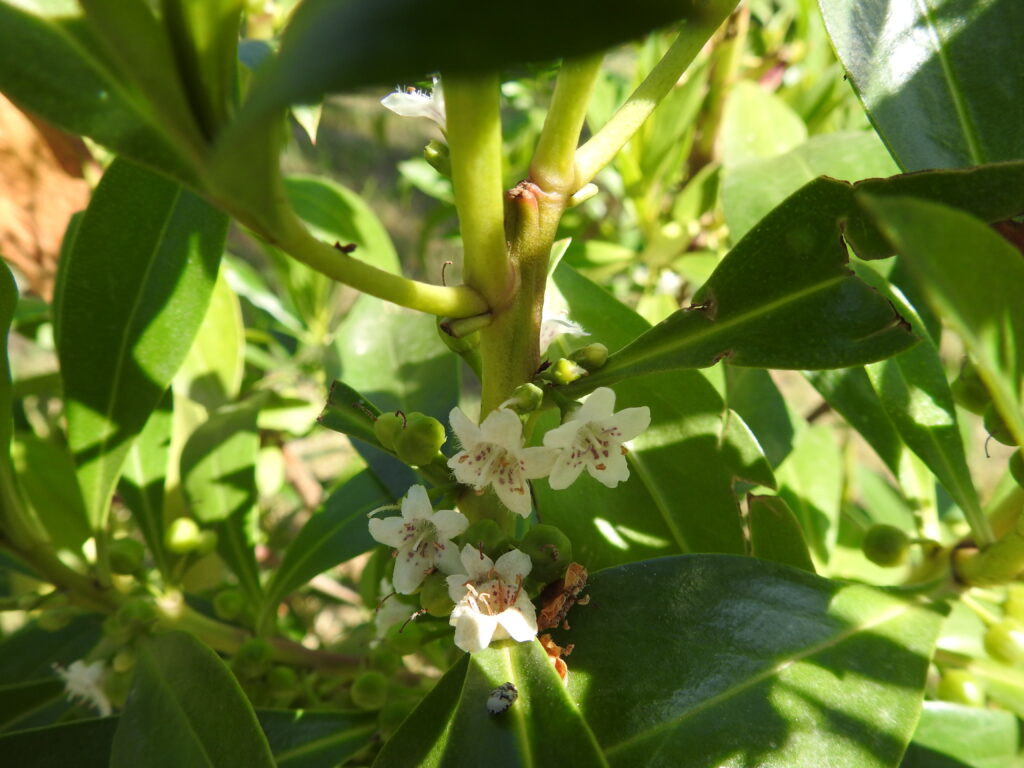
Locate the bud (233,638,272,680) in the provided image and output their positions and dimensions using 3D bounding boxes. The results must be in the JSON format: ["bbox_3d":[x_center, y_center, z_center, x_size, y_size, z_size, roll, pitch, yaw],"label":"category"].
[{"bbox_3d":[-0.049,0.051,0.155,0.007,0.007,0.007,0,24,0],"label":"bud"}]

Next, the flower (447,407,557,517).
[{"bbox_3d":[-0.002,0.014,0.151,0.019,0.019,0.011,2,9,8],"label":"flower"}]

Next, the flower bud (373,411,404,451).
[{"bbox_3d":[-0.018,0.007,0.124,0.006,0.006,0.006,0,24,0],"label":"flower bud"}]

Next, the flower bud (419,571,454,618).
[{"bbox_3d":[-0.011,0.031,0.124,0.007,0.007,0.007,0,24,0],"label":"flower bud"}]

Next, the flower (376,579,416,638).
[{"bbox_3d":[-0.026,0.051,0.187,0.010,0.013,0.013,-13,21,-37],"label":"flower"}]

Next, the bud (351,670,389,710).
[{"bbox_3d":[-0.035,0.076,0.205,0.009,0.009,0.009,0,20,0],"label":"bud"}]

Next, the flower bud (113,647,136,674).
[{"bbox_3d":[-0.076,0.054,0.163,0.005,0.005,0.005,0,24,0],"label":"flower bud"}]

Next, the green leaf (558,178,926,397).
[{"bbox_3d":[0.040,-0.015,0.153,0.064,0.036,0.014,-21,-12,-6],"label":"green leaf"}]

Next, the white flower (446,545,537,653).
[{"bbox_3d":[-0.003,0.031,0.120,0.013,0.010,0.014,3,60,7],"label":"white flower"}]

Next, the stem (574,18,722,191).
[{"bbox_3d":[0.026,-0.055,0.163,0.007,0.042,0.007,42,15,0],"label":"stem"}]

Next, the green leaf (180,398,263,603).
[{"bbox_3d":[-0.079,0.032,0.225,0.022,0.056,0.015,-12,0,-7],"label":"green leaf"}]

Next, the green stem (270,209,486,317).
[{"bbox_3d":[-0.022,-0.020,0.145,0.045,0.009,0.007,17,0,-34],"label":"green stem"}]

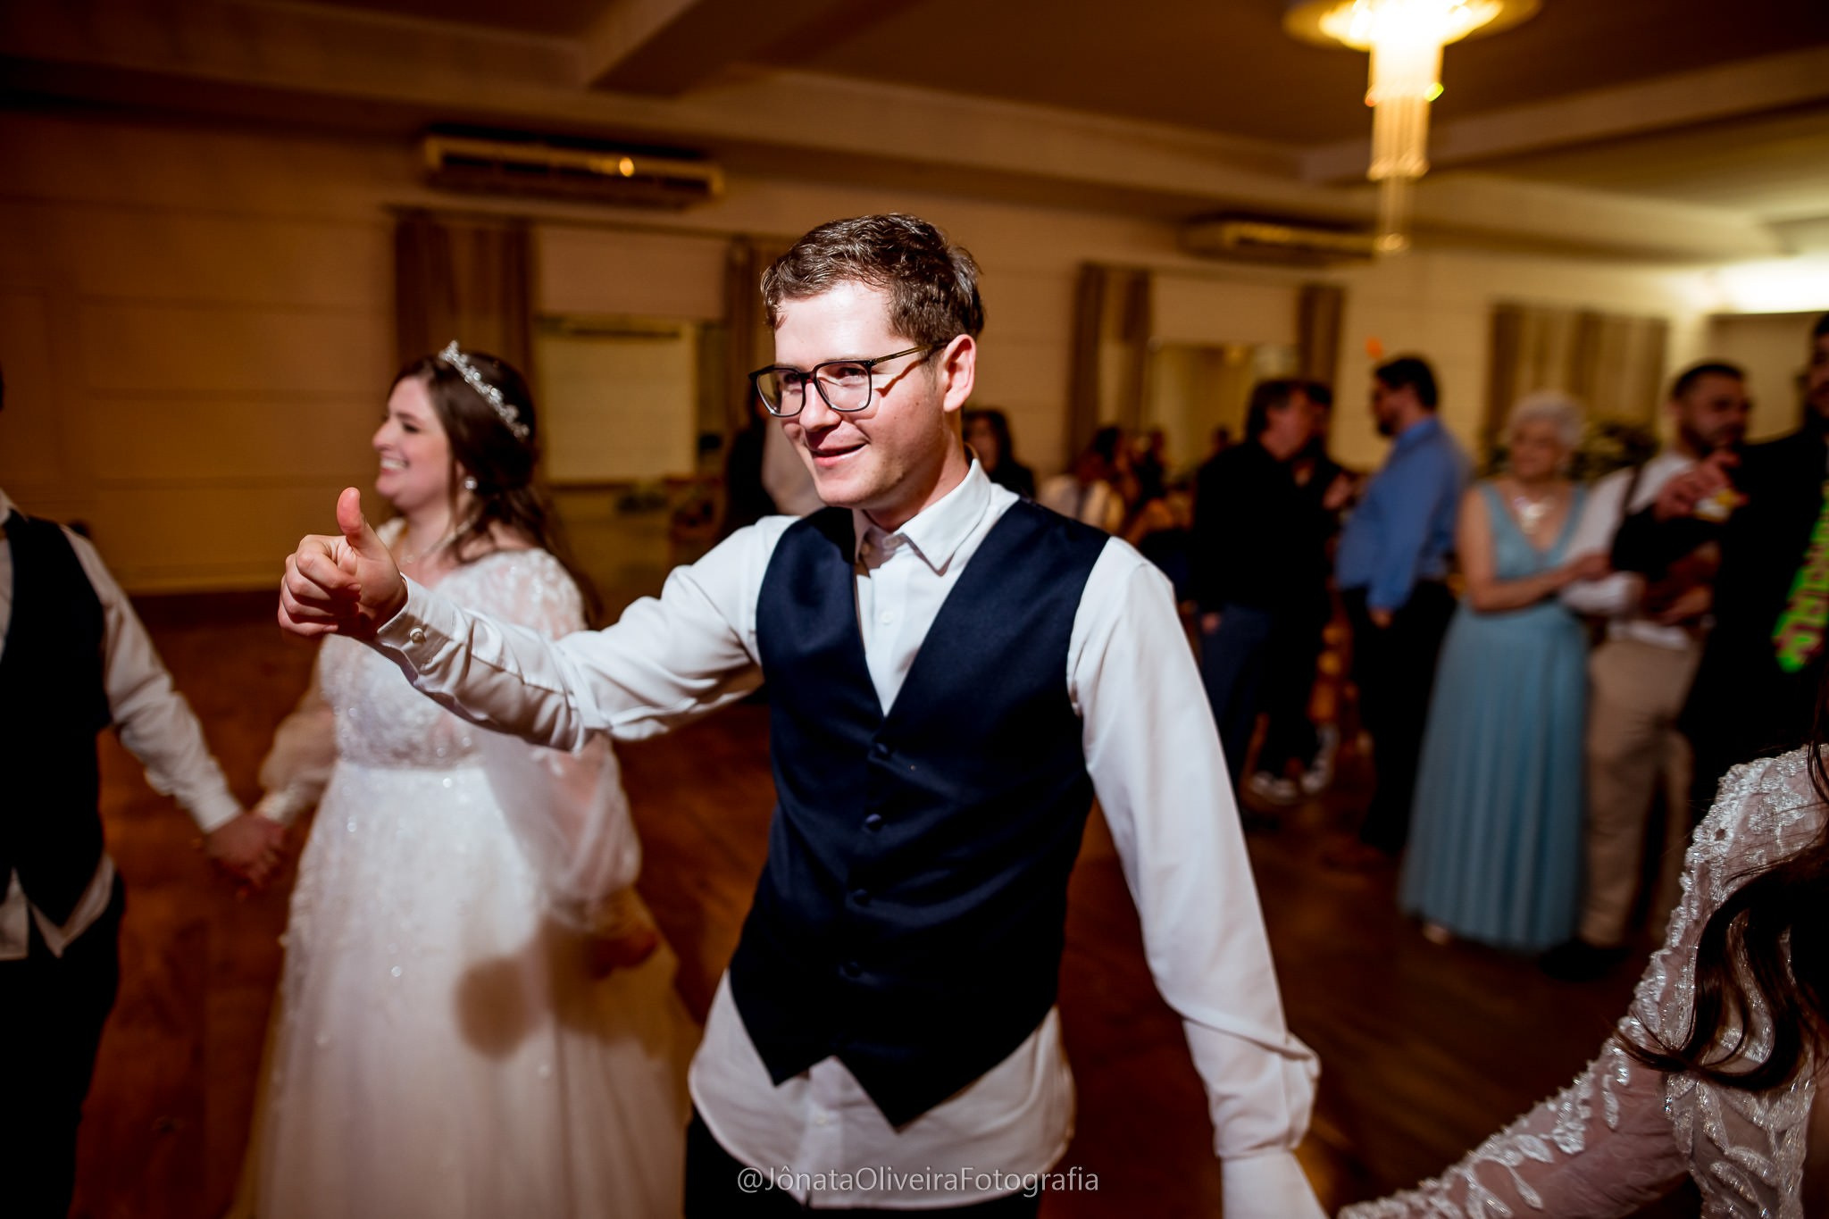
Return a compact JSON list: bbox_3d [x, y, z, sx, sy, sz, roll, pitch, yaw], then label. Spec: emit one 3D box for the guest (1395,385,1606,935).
[{"bbox_3d":[1.710,0.185,3.560,0.530,1.600,0.440,5,11,17],"label":"guest"}]

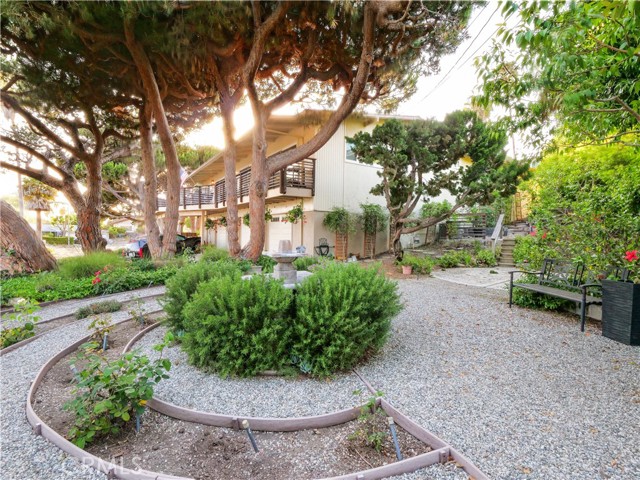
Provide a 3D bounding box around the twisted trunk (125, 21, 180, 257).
[{"bbox_3d":[-5.400,-3.120,9.500,1.750,7.850,1.200,0,1,0],"label":"twisted trunk"}]

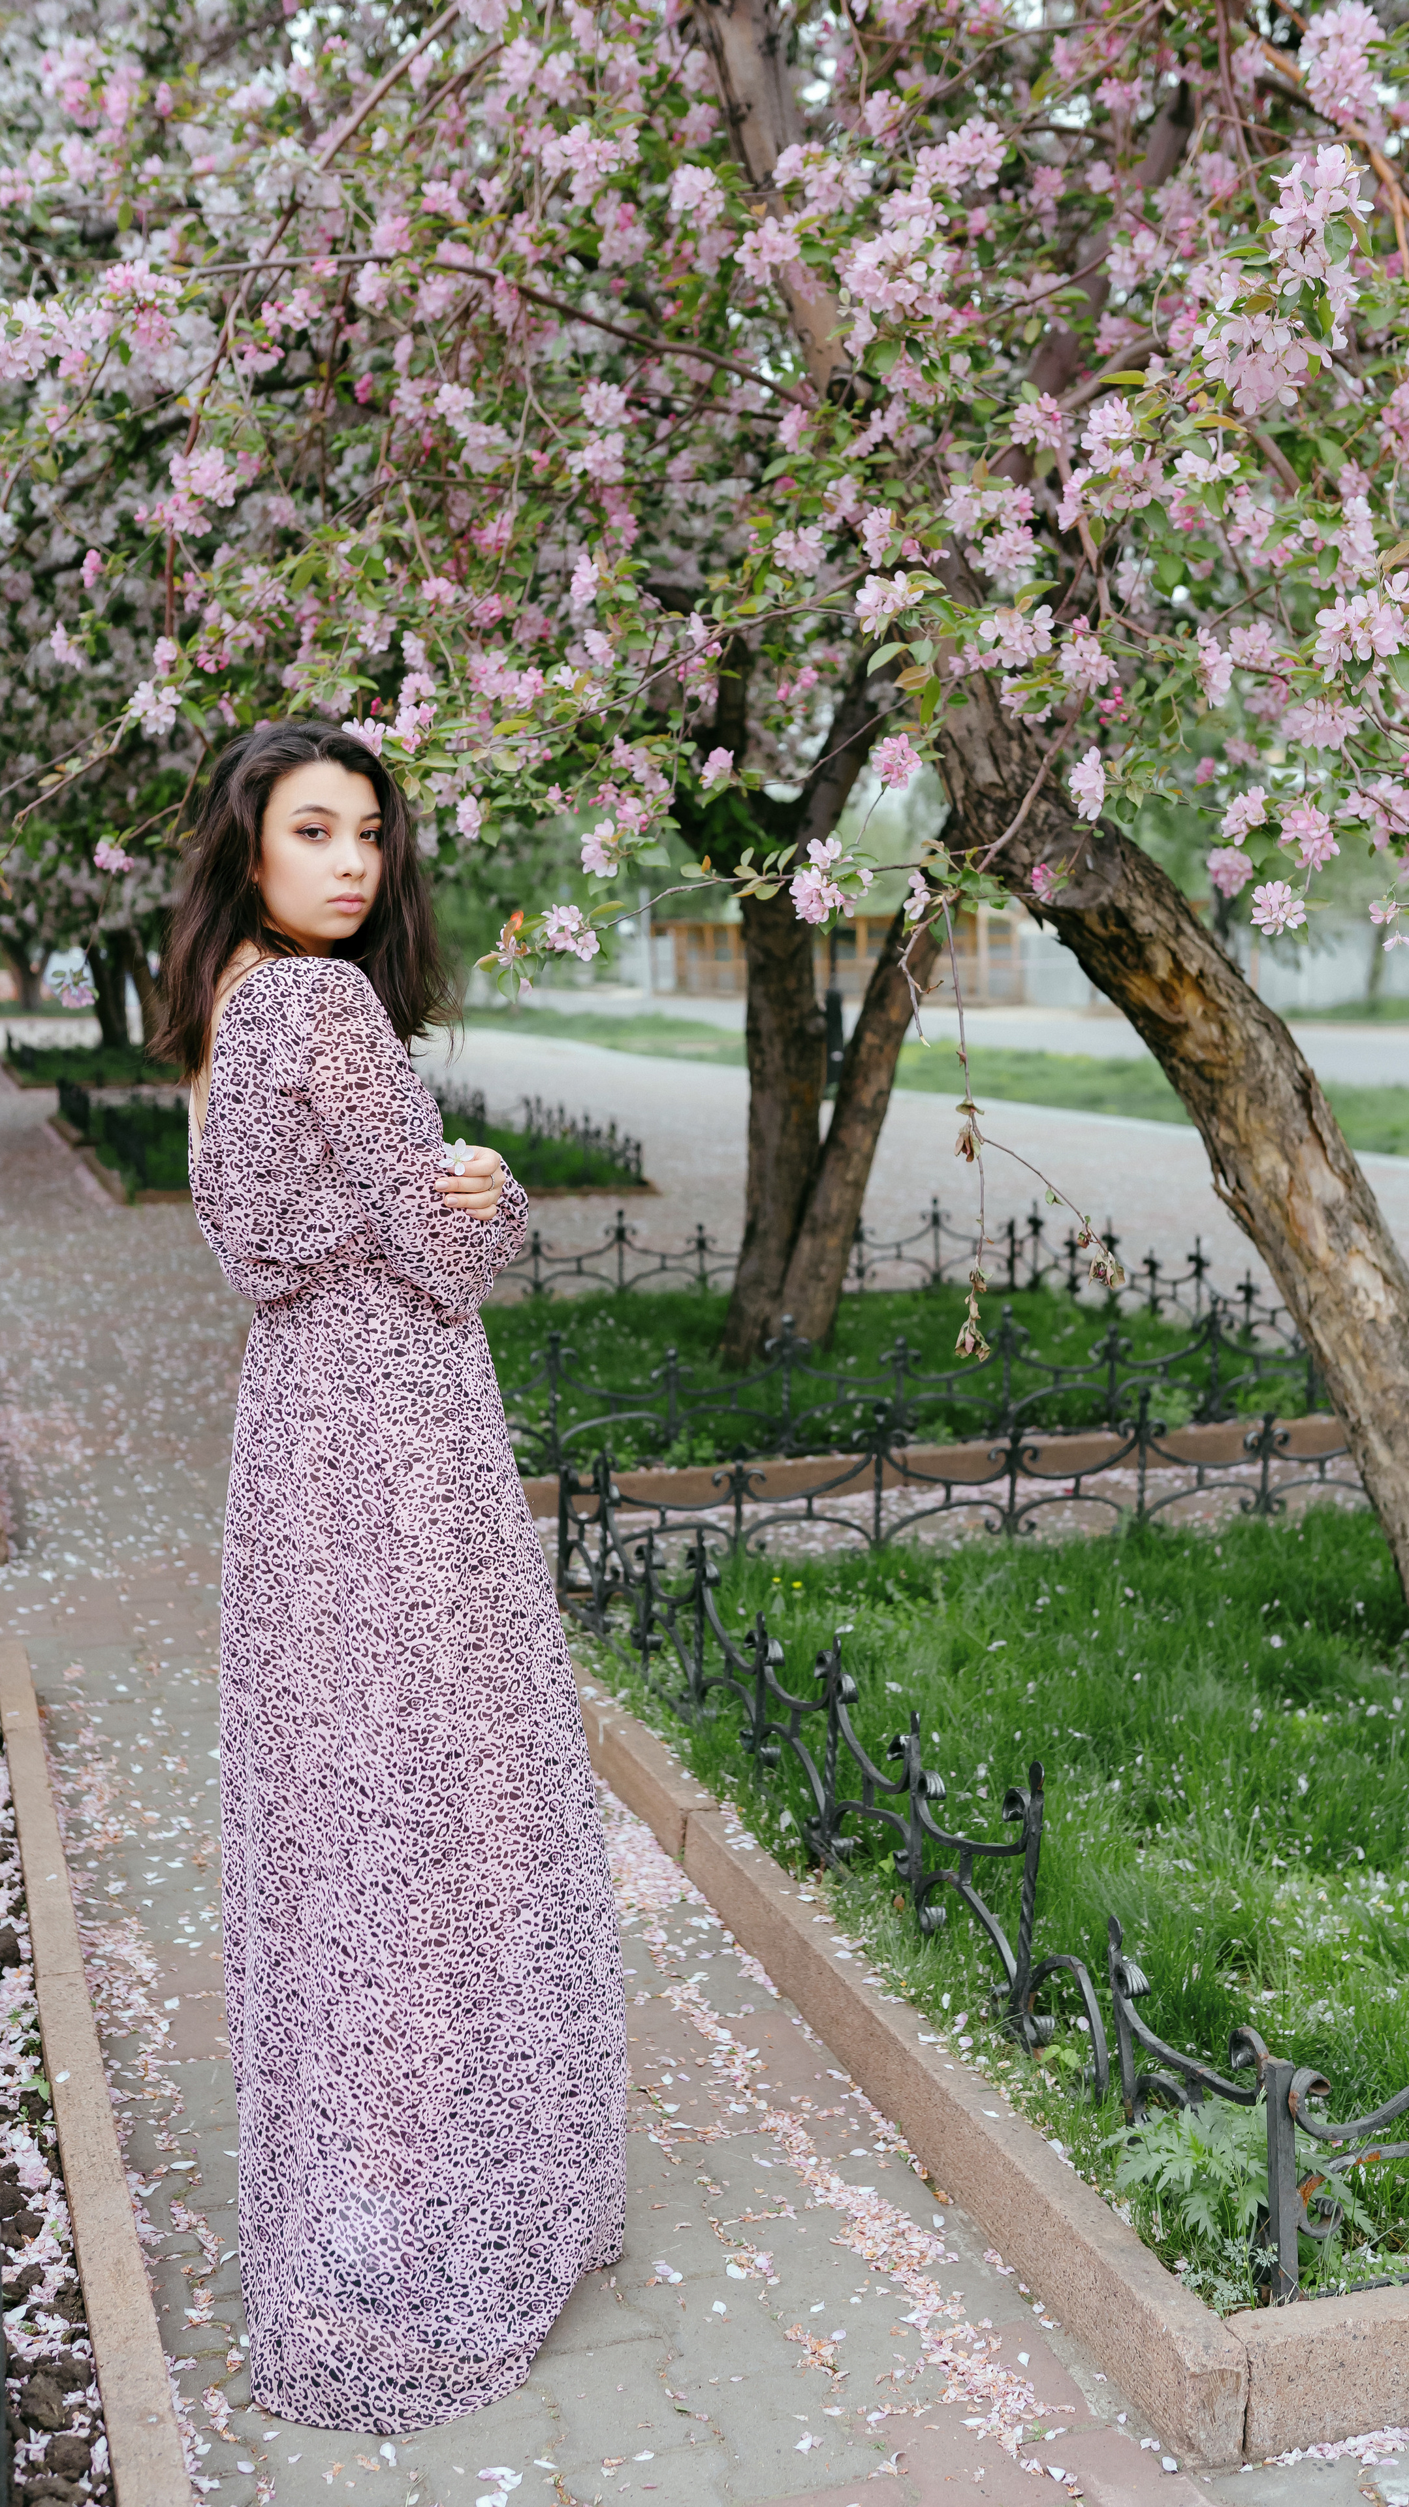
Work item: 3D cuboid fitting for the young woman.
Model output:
[{"bbox_3d":[-0.314,0.301,2.499,0.420,1.657,0.430,-3,8,-25],"label":"young woman"}]

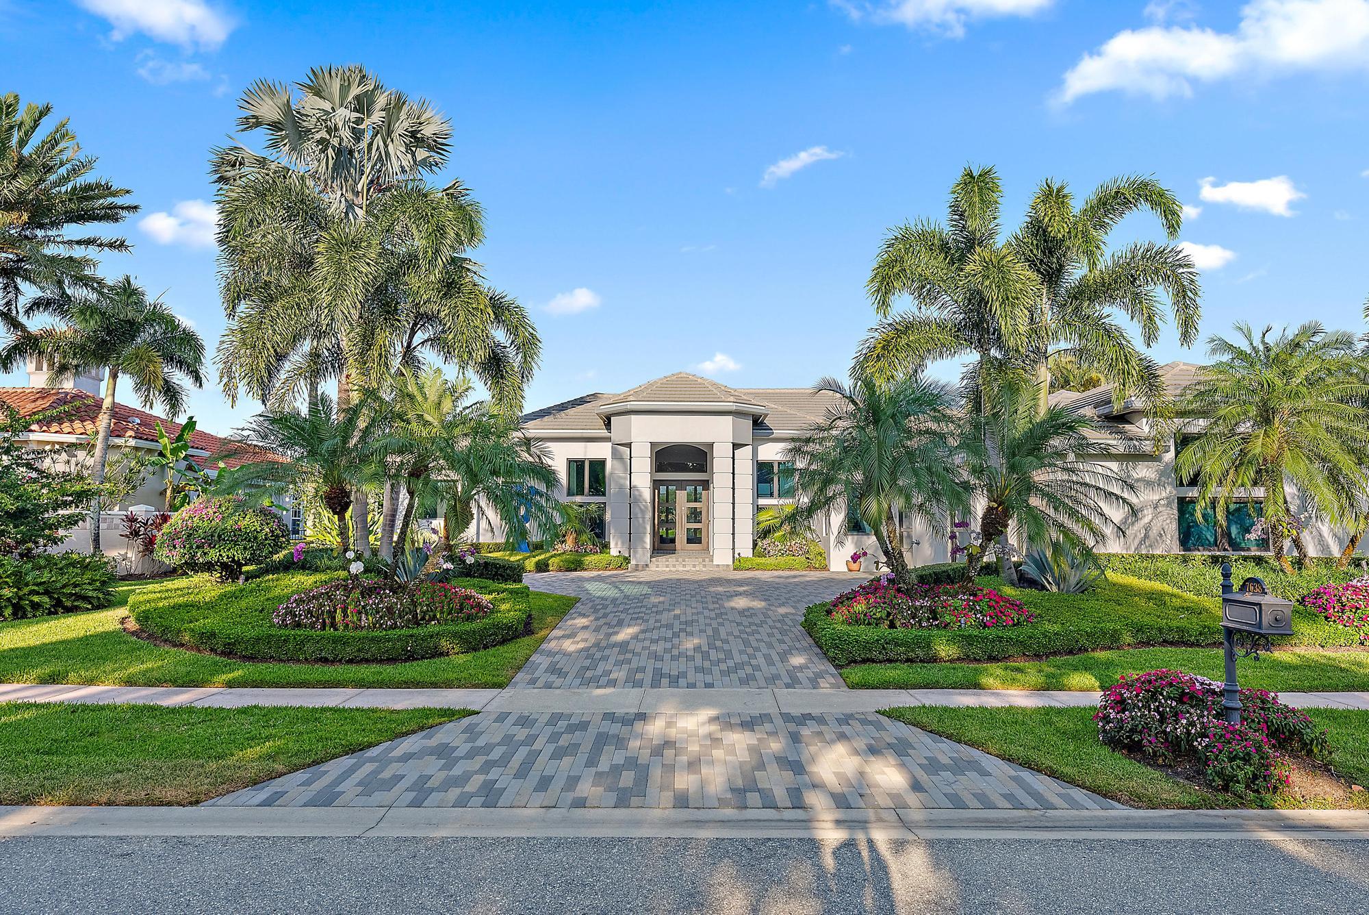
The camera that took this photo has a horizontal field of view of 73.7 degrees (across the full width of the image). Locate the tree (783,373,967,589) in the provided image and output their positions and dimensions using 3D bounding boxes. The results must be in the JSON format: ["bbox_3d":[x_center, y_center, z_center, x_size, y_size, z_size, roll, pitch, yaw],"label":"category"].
[{"bbox_3d":[3.543,0.497,16.909,3.240,4.080,3.300,0,-4,0],"label":"tree"}]

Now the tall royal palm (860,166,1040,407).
[{"bbox_3d":[5.340,-1.980,18.396,3.710,7.920,3.600,0,-4,0],"label":"tall royal palm"}]

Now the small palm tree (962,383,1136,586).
[{"bbox_3d":[6.779,0.587,17.203,3.360,3.990,3.300,0,-4,0],"label":"small palm tree"}]

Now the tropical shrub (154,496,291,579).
[{"bbox_3d":[-9.754,1.775,19.222,2.850,1.930,2.700,0,-4,0],"label":"tropical shrub"}]

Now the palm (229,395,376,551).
[{"bbox_3d":[-7.214,0.537,17.709,3.340,3.510,3.200,0,-4,0],"label":"palm"}]

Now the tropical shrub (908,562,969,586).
[{"bbox_3d":[5.742,2.633,20.161,1.570,0.630,1.300,0,-4,0],"label":"tropical shrub"}]

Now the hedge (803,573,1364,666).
[{"bbox_3d":[6.500,2.651,15.547,9.000,0.900,6.000,0,-4,0],"label":"hedge"}]

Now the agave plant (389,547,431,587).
[{"bbox_3d":[-5.077,2.057,16.894,0.860,0.830,0.850,0,-4,0],"label":"agave plant"}]

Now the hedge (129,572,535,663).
[{"bbox_3d":[-6.350,2.735,16.544,7.500,0.880,7.200,0,-4,0],"label":"hedge"}]

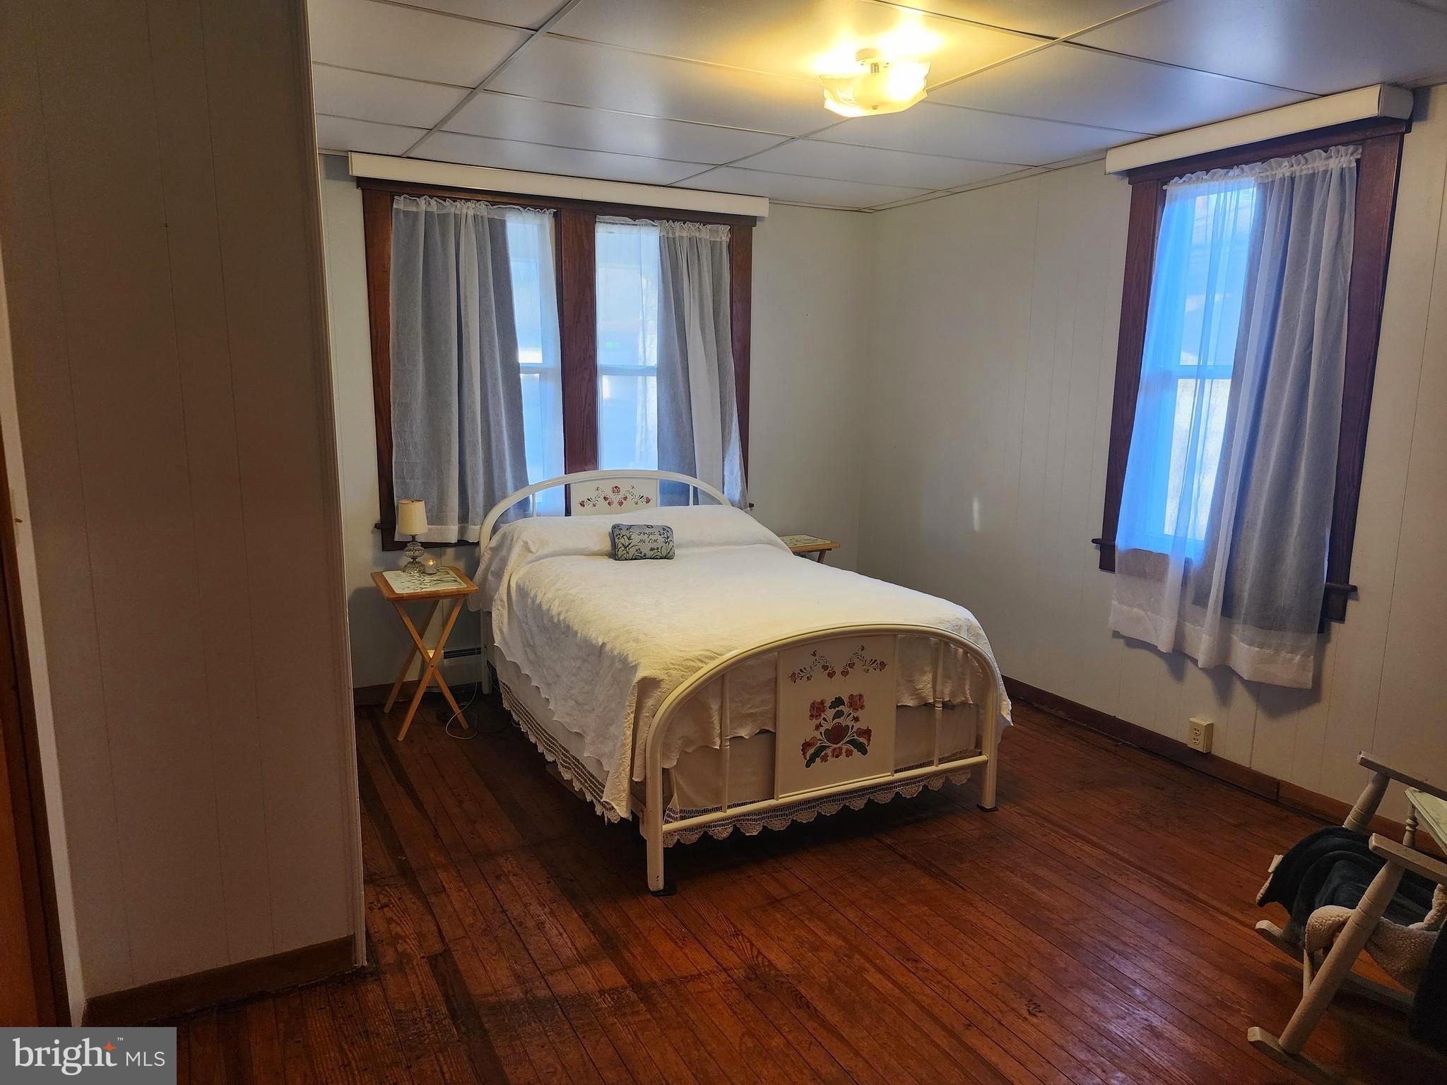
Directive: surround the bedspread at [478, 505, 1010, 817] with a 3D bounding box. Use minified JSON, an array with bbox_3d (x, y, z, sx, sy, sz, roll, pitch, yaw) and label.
[{"bbox_3d":[-0.062,0.312,3.951,1.460,0.660,1.920,-5,11,-27],"label":"bedspread"}]

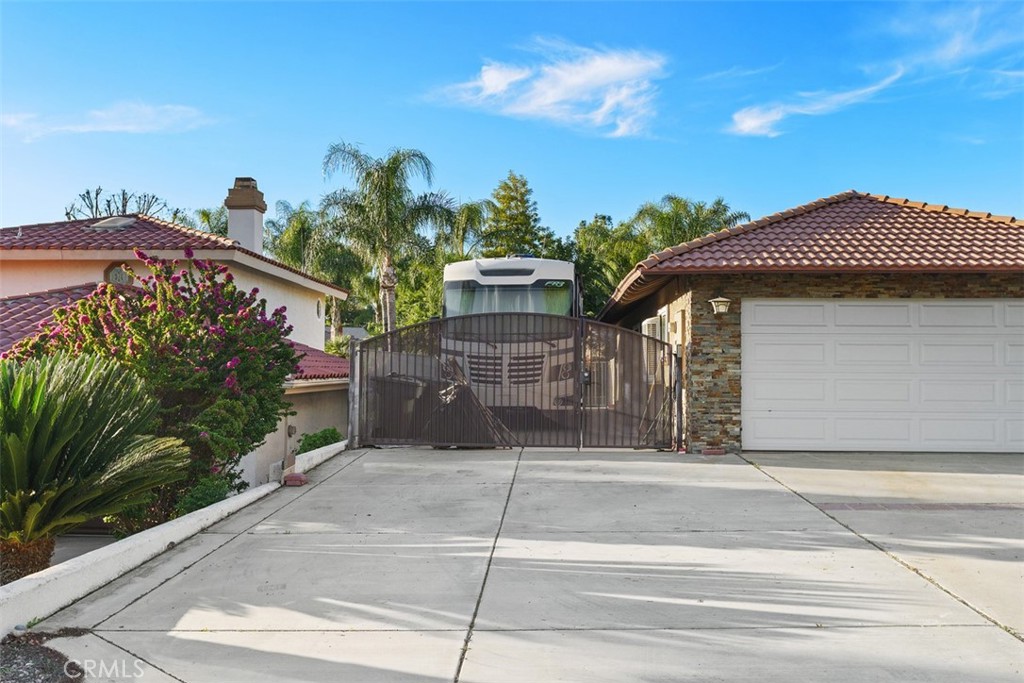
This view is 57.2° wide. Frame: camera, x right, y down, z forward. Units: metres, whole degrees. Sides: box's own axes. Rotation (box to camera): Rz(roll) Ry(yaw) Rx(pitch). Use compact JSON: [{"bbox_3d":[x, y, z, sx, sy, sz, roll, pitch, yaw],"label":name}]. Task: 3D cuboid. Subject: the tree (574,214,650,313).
[{"bbox_3d":[2.750,-0.900,26.000,2.600,5.000,2.600,0,0,0],"label":"tree"}]

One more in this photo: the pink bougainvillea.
[{"bbox_3d":[-3.420,0.580,9.000,2.850,2.800,2.500,0,0,0],"label":"pink bougainvillea"}]

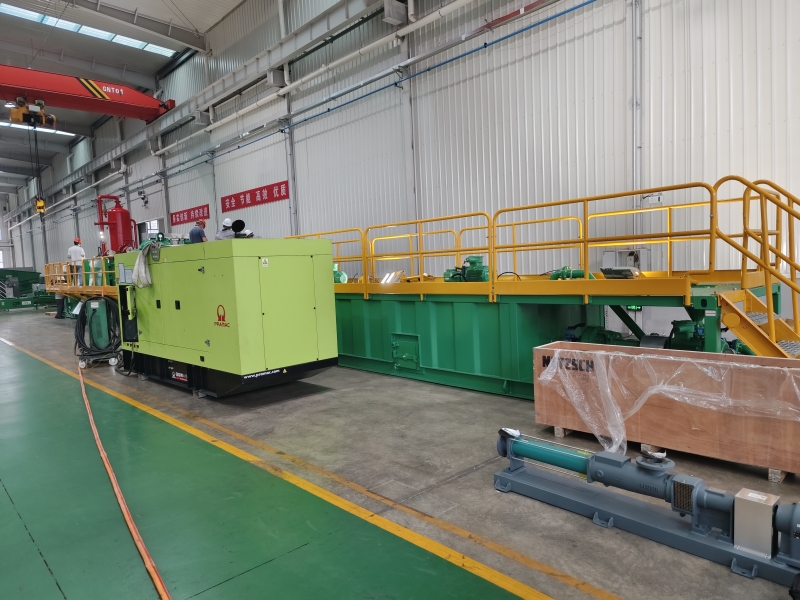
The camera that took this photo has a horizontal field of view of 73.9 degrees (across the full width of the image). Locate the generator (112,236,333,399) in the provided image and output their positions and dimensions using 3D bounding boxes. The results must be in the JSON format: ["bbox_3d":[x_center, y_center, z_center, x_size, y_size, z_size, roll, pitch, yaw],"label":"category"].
[{"bbox_3d":[-2.771,0.203,7.991,3.989,1.944,1.420,1,5,45],"label":"generator"}]

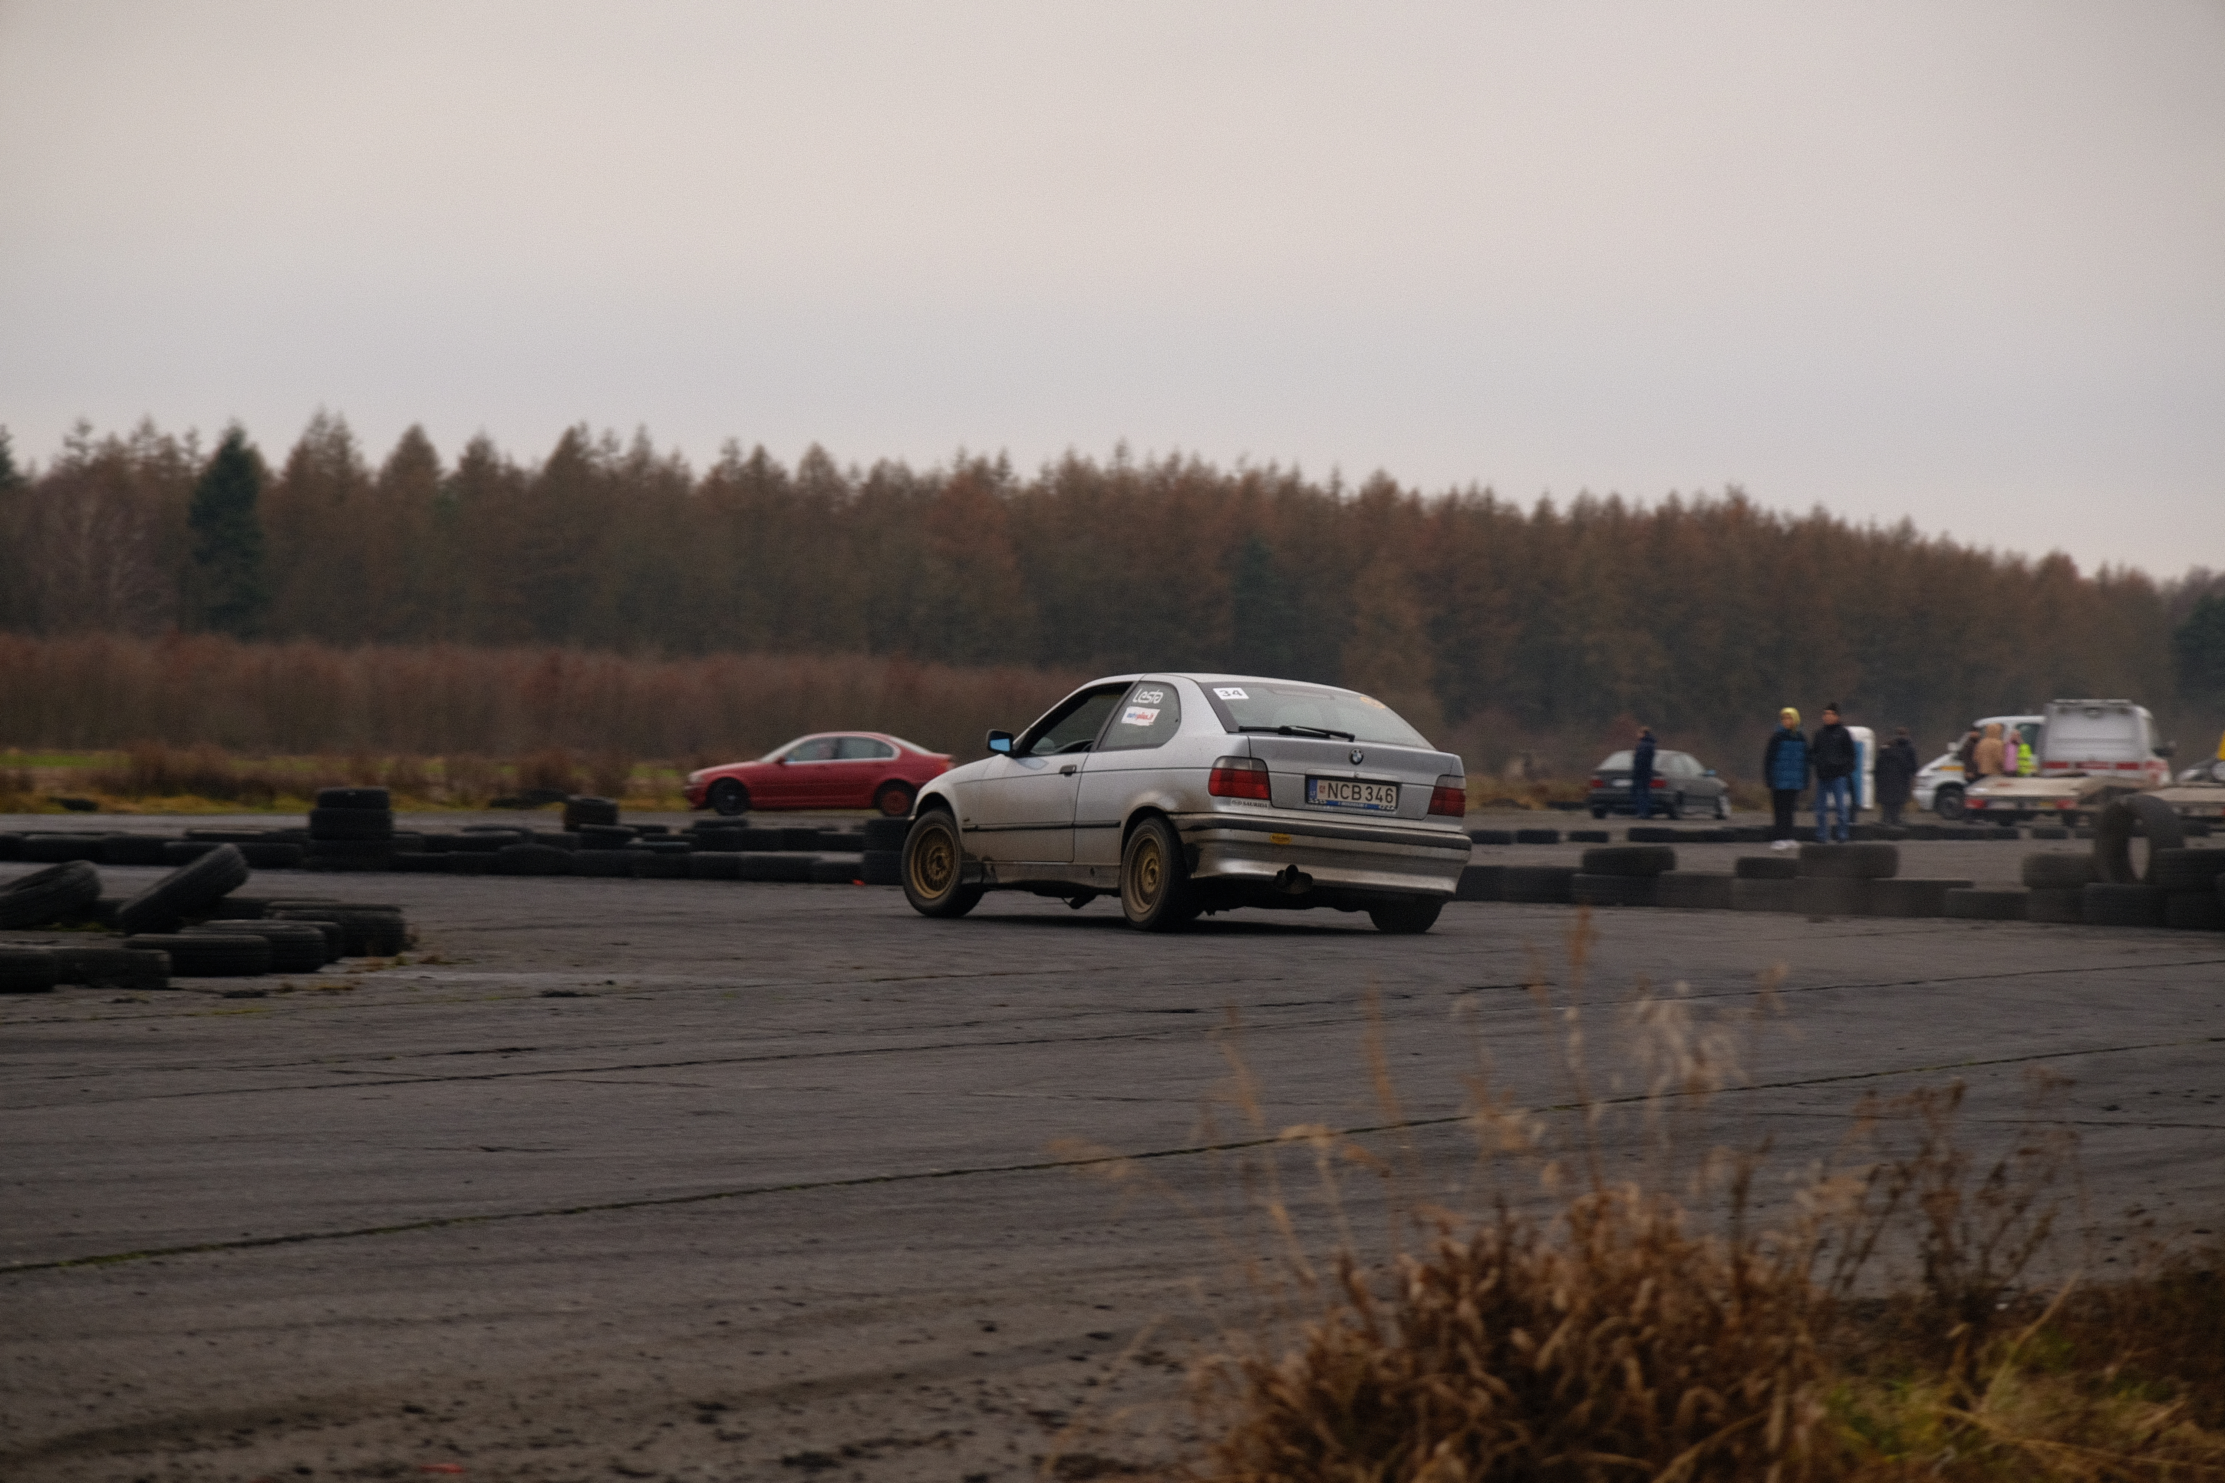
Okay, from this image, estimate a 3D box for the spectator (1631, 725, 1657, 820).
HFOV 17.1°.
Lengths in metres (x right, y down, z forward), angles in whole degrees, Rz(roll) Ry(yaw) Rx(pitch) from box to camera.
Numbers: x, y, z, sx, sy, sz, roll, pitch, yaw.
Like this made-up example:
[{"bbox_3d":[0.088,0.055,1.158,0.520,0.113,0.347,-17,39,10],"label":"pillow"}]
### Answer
[{"bbox_3d":[10.192,0.601,142.000,0.350,1.770,0.480,1,0,9],"label":"spectator"}]

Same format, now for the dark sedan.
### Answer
[{"bbox_3d":[10.668,0.843,143.800,1.700,1.390,4.430,1,0,20],"label":"dark sedan"}]

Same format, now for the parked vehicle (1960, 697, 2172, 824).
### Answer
[{"bbox_3d":[17.636,0.411,136.800,2.100,2.400,6.800,1,0,22],"label":"parked vehicle"}]

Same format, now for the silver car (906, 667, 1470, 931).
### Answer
[{"bbox_3d":[0.338,0.343,41.761,1.700,1.390,4.200,3,-1,-27],"label":"silver car"}]

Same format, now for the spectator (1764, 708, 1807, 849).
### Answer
[{"bbox_3d":[8.417,0.458,92.600,0.530,1.760,0.380,1,0,20],"label":"spectator"}]

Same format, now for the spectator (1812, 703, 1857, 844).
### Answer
[{"bbox_3d":[9.281,0.408,95.300,0.550,1.790,0.370,1,0,18],"label":"spectator"}]

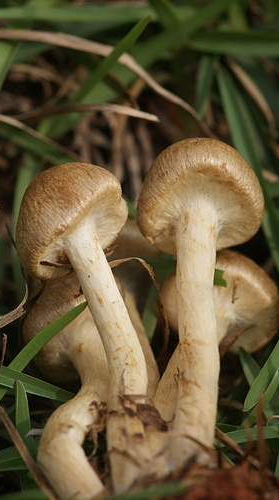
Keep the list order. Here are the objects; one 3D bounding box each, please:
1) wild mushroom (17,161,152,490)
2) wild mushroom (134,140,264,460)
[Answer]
[{"bbox_3d":[-0.017,0.024,0.650,0.037,0.104,0.039,-11,-7,0],"label":"wild mushroom"},{"bbox_3d":[0.019,0.016,0.650,0.039,0.103,0.040,2,-9,0],"label":"wild mushroom"}]

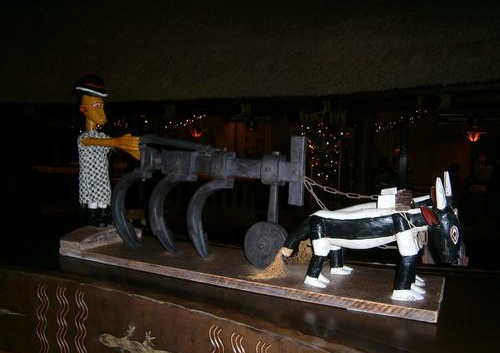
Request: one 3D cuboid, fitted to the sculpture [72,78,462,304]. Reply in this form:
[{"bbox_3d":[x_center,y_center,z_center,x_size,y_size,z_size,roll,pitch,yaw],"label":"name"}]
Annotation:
[{"bbox_3d":[-0.061,-0.043,1.041,1.150,0.587,0.250,0,2,30],"label":"sculpture"}]

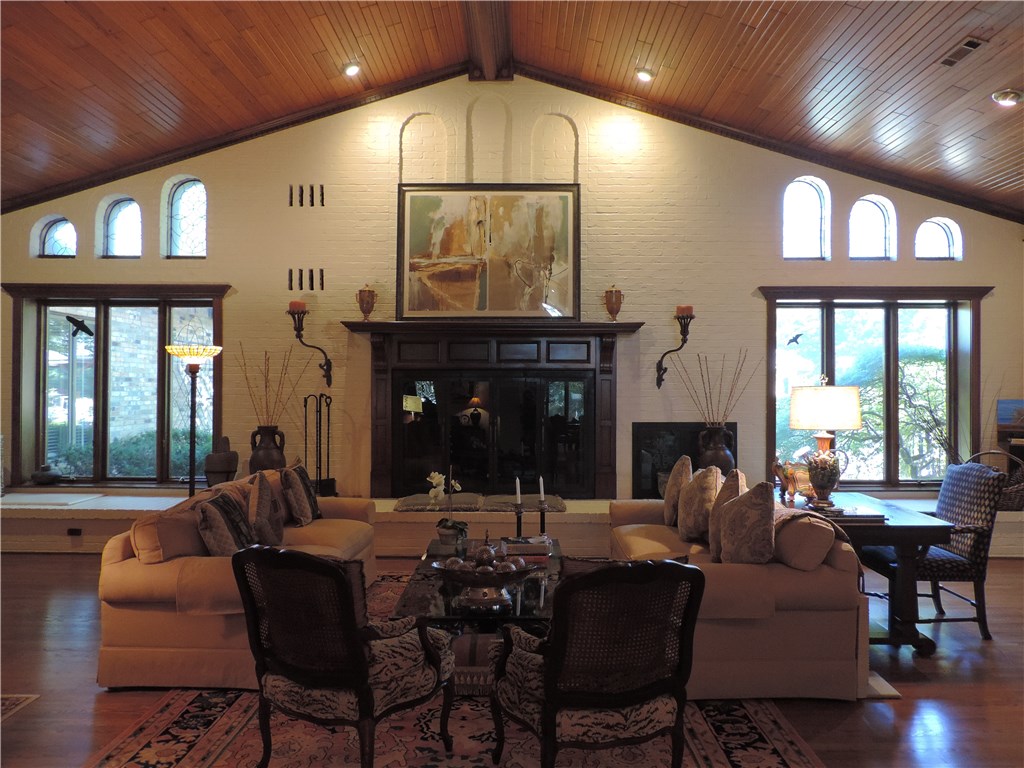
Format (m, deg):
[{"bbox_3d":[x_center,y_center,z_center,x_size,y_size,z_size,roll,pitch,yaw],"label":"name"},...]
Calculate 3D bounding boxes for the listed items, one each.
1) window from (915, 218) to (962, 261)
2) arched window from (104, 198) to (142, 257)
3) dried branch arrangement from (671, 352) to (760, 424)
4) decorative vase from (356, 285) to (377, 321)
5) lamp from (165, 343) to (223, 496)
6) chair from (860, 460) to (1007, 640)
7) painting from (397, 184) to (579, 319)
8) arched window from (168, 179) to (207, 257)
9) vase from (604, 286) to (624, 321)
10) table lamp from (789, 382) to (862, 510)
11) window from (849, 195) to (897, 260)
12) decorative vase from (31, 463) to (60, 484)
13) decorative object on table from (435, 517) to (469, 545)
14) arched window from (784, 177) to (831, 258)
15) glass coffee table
[{"bbox_3d":[4.146,-1.413,6.987,0.458,0.428,0.150,0,0,1],"label":"window"},{"bbox_3d":[-3.969,-1.614,7.300,0.450,0.630,0.080,0,-1,1],"label":"arched window"},{"bbox_3d":[1.972,0.039,6.880,0.872,0.746,0.580,0,-1,1],"label":"dried branch arrangement"},{"bbox_3d":[-1.387,-0.770,6.789,0.201,0.364,0.165,0,0,1],"label":"decorative vase"},{"bbox_3d":[-2.530,0.588,5.627,0.459,1.827,0.459,0,0,1],"label":"lamp"},{"bbox_3d":[2.573,1.012,4.473,0.670,1.020,0.570,0,0,-2],"label":"chair"},{"bbox_3d":[-0.234,-1.316,7.080,1.825,1.376,0.060,0,-3,1],"label":"painting"},{"bbox_3d":[-3.224,-1.640,7.076,0.450,0.823,0.150,0,0,1],"label":"arched window"},{"bbox_3d":[0.976,-0.757,6.761,0.200,0.353,0.165,0,0,1],"label":"vase"},{"bbox_3d":[2.018,0.386,4.570,0.470,0.837,0.450,0,-1,1],"label":"table lamp"},{"bbox_3d":[3.512,-1.522,6.995,0.464,0.643,0.150,0,0,1],"label":"window"},{"bbox_3d":[-4.740,0.922,7.230,0.316,0.224,0.260,0,-1,1],"label":"decorative vase"},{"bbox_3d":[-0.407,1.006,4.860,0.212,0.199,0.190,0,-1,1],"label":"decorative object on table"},{"bbox_3d":[2.871,-1.611,7.003,0.470,0.819,0.150,0,0,1],"label":"arched window"},{"bbox_3d":[-0.121,1.304,4.115,0.880,0.440,1.690,0,-1,1],"label":"glass coffee table"}]

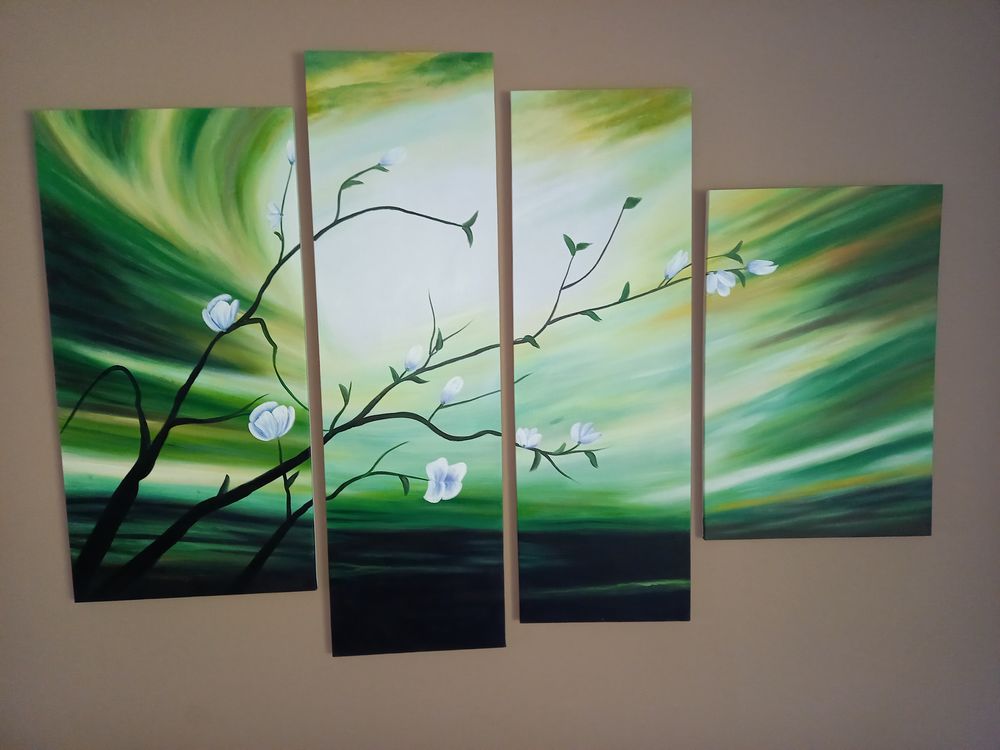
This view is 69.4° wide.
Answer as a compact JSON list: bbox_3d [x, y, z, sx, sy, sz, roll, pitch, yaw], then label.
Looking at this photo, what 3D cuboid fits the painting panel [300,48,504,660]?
[{"bbox_3d":[-0.150,-0.019,1.211,0.300,1.000,0.019,-1,6,-3],"label":"painting panel"}]

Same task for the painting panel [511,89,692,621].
[{"bbox_3d":[0.175,-0.017,1.227,0.300,0.900,0.019,-1,6,-3],"label":"painting panel"}]

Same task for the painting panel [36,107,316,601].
[{"bbox_3d":[-0.524,-0.025,1.194,0.400,0.800,0.019,-1,6,-3],"label":"painting panel"}]

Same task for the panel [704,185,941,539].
[{"bbox_3d":[0.551,-0.015,1.244,0.400,0.600,0.019,-1,6,-3],"label":"panel"}]

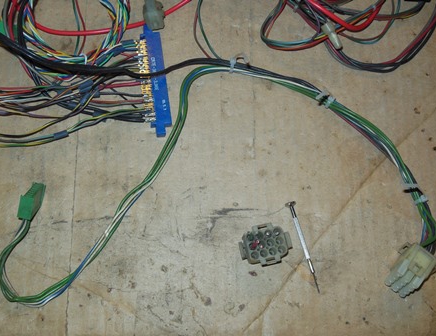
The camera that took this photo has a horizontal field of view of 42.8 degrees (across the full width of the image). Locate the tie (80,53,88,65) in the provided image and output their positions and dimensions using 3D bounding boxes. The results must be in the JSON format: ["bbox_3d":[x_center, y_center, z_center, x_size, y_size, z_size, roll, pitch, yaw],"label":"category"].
[{"bbox_3d":[-0.107,-0.087,0.444,0.005,0.010,0.010,-3,76,-1],"label":"tie"}]

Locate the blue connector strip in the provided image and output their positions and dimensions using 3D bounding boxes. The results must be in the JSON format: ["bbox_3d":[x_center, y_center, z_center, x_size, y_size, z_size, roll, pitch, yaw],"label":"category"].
[{"bbox_3d":[-0.052,-0.069,0.447,0.021,0.010,0.096,-8,76,-2],"label":"blue connector strip"}]

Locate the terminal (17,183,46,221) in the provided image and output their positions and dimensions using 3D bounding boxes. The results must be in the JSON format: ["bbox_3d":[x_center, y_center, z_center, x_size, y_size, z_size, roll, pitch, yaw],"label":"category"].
[{"bbox_3d":[-0.137,0.025,0.410,0.010,0.026,0.018,14,105,-5],"label":"terminal"}]

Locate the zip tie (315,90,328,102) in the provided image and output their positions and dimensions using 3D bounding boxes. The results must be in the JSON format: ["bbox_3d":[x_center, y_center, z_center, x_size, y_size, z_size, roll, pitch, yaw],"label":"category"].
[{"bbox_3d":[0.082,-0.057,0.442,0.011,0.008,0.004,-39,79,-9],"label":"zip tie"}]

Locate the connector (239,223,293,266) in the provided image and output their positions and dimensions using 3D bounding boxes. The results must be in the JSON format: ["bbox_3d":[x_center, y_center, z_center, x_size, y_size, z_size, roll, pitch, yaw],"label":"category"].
[{"bbox_3d":[0.035,0.057,0.405,0.035,0.027,0.029,-12,76,-3],"label":"connector"}]

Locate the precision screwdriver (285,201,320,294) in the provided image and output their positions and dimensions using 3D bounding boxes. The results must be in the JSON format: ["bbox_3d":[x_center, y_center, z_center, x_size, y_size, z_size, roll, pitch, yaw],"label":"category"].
[{"bbox_3d":[0.065,0.060,0.416,0.008,0.008,0.069,-15,76,-4],"label":"precision screwdriver"}]

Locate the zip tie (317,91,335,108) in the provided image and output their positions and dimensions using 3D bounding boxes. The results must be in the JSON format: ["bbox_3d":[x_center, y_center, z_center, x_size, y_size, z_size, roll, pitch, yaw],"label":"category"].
[{"bbox_3d":[0.088,-0.052,0.441,0.004,0.008,0.011,27,77,7],"label":"zip tie"}]

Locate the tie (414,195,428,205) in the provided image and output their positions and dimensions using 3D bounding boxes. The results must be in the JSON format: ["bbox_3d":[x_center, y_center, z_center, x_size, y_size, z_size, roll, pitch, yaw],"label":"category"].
[{"bbox_3d":[0.154,0.024,0.421,0.011,0.008,0.004,-25,77,-6],"label":"tie"}]

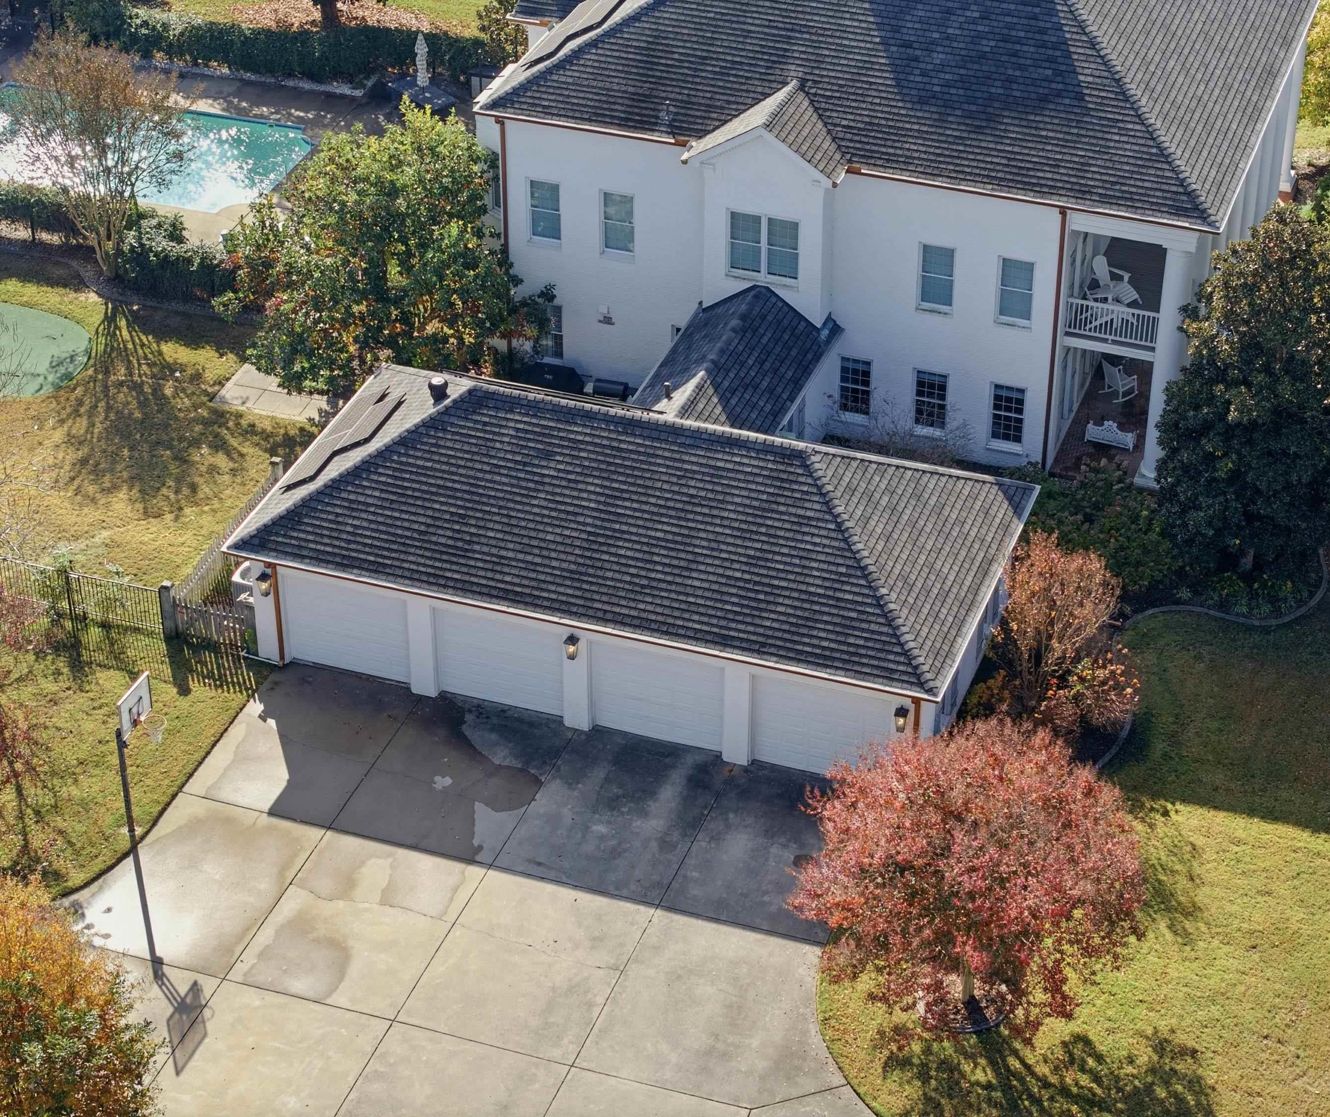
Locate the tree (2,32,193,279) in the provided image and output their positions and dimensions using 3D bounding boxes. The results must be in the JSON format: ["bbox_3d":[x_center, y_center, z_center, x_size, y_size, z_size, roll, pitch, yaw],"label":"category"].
[{"bbox_3d":[-14.916,-10.598,80.171,4.950,7.000,4.800,0,34,0],"label":"tree"}]

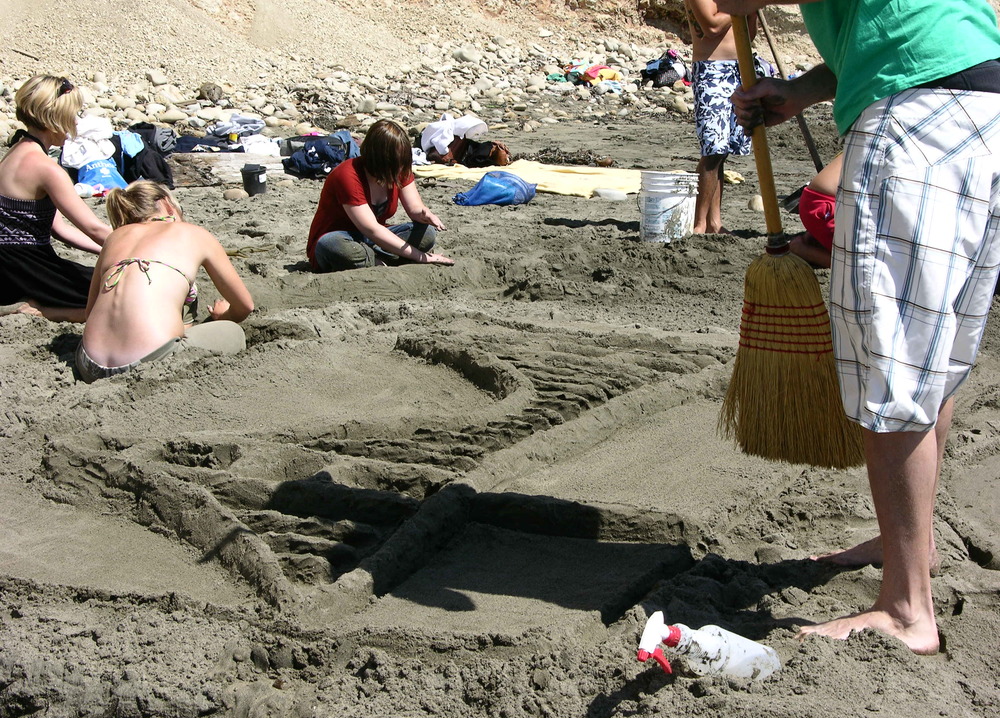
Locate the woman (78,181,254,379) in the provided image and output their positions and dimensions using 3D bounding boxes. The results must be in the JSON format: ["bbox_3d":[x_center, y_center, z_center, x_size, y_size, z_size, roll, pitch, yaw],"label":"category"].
[{"bbox_3d":[-1.143,-0.284,7.213,0.540,0.645,0.630,6,11,28],"label":"woman"}]

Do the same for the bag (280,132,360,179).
[{"bbox_3d":[-1.237,-1.405,14.730,0.520,0.300,0.360,1,10,0],"label":"bag"}]

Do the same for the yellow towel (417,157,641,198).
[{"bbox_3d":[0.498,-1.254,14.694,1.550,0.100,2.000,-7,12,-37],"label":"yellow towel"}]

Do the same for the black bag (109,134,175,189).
[{"bbox_3d":[-2.306,-1.273,13.736,0.410,0.340,0.300,0,10,-5],"label":"black bag"}]

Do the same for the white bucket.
[{"bbox_3d":[0.873,-0.779,11.050,0.300,0.370,0.300,2,10,0],"label":"white bucket"}]

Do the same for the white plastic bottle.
[{"bbox_3d":[0.389,0.548,3.950,0.262,0.112,0.092,21,-6,-18],"label":"white plastic bottle"}]

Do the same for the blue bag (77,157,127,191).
[{"bbox_3d":[-2.531,-1.184,13.565,0.310,0.215,0.200,-1,10,-8],"label":"blue bag"}]

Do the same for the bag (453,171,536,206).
[{"bbox_3d":[-0.032,-1.050,13.049,0.500,0.190,0.300,1,10,0],"label":"bag"}]

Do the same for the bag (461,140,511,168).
[{"bbox_3d":[-0.106,-1.511,15.781,0.350,0.190,0.250,1,10,0],"label":"bag"}]

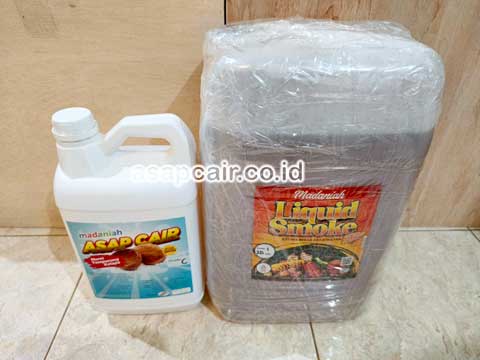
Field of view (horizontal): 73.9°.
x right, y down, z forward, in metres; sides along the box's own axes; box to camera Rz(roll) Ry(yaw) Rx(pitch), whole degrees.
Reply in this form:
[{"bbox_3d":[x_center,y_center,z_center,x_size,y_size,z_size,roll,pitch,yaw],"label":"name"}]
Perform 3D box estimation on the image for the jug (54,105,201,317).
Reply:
[{"bbox_3d":[-0.154,0.054,0.488,0.175,0.331,0.120,-2,36,-4],"label":"jug"}]

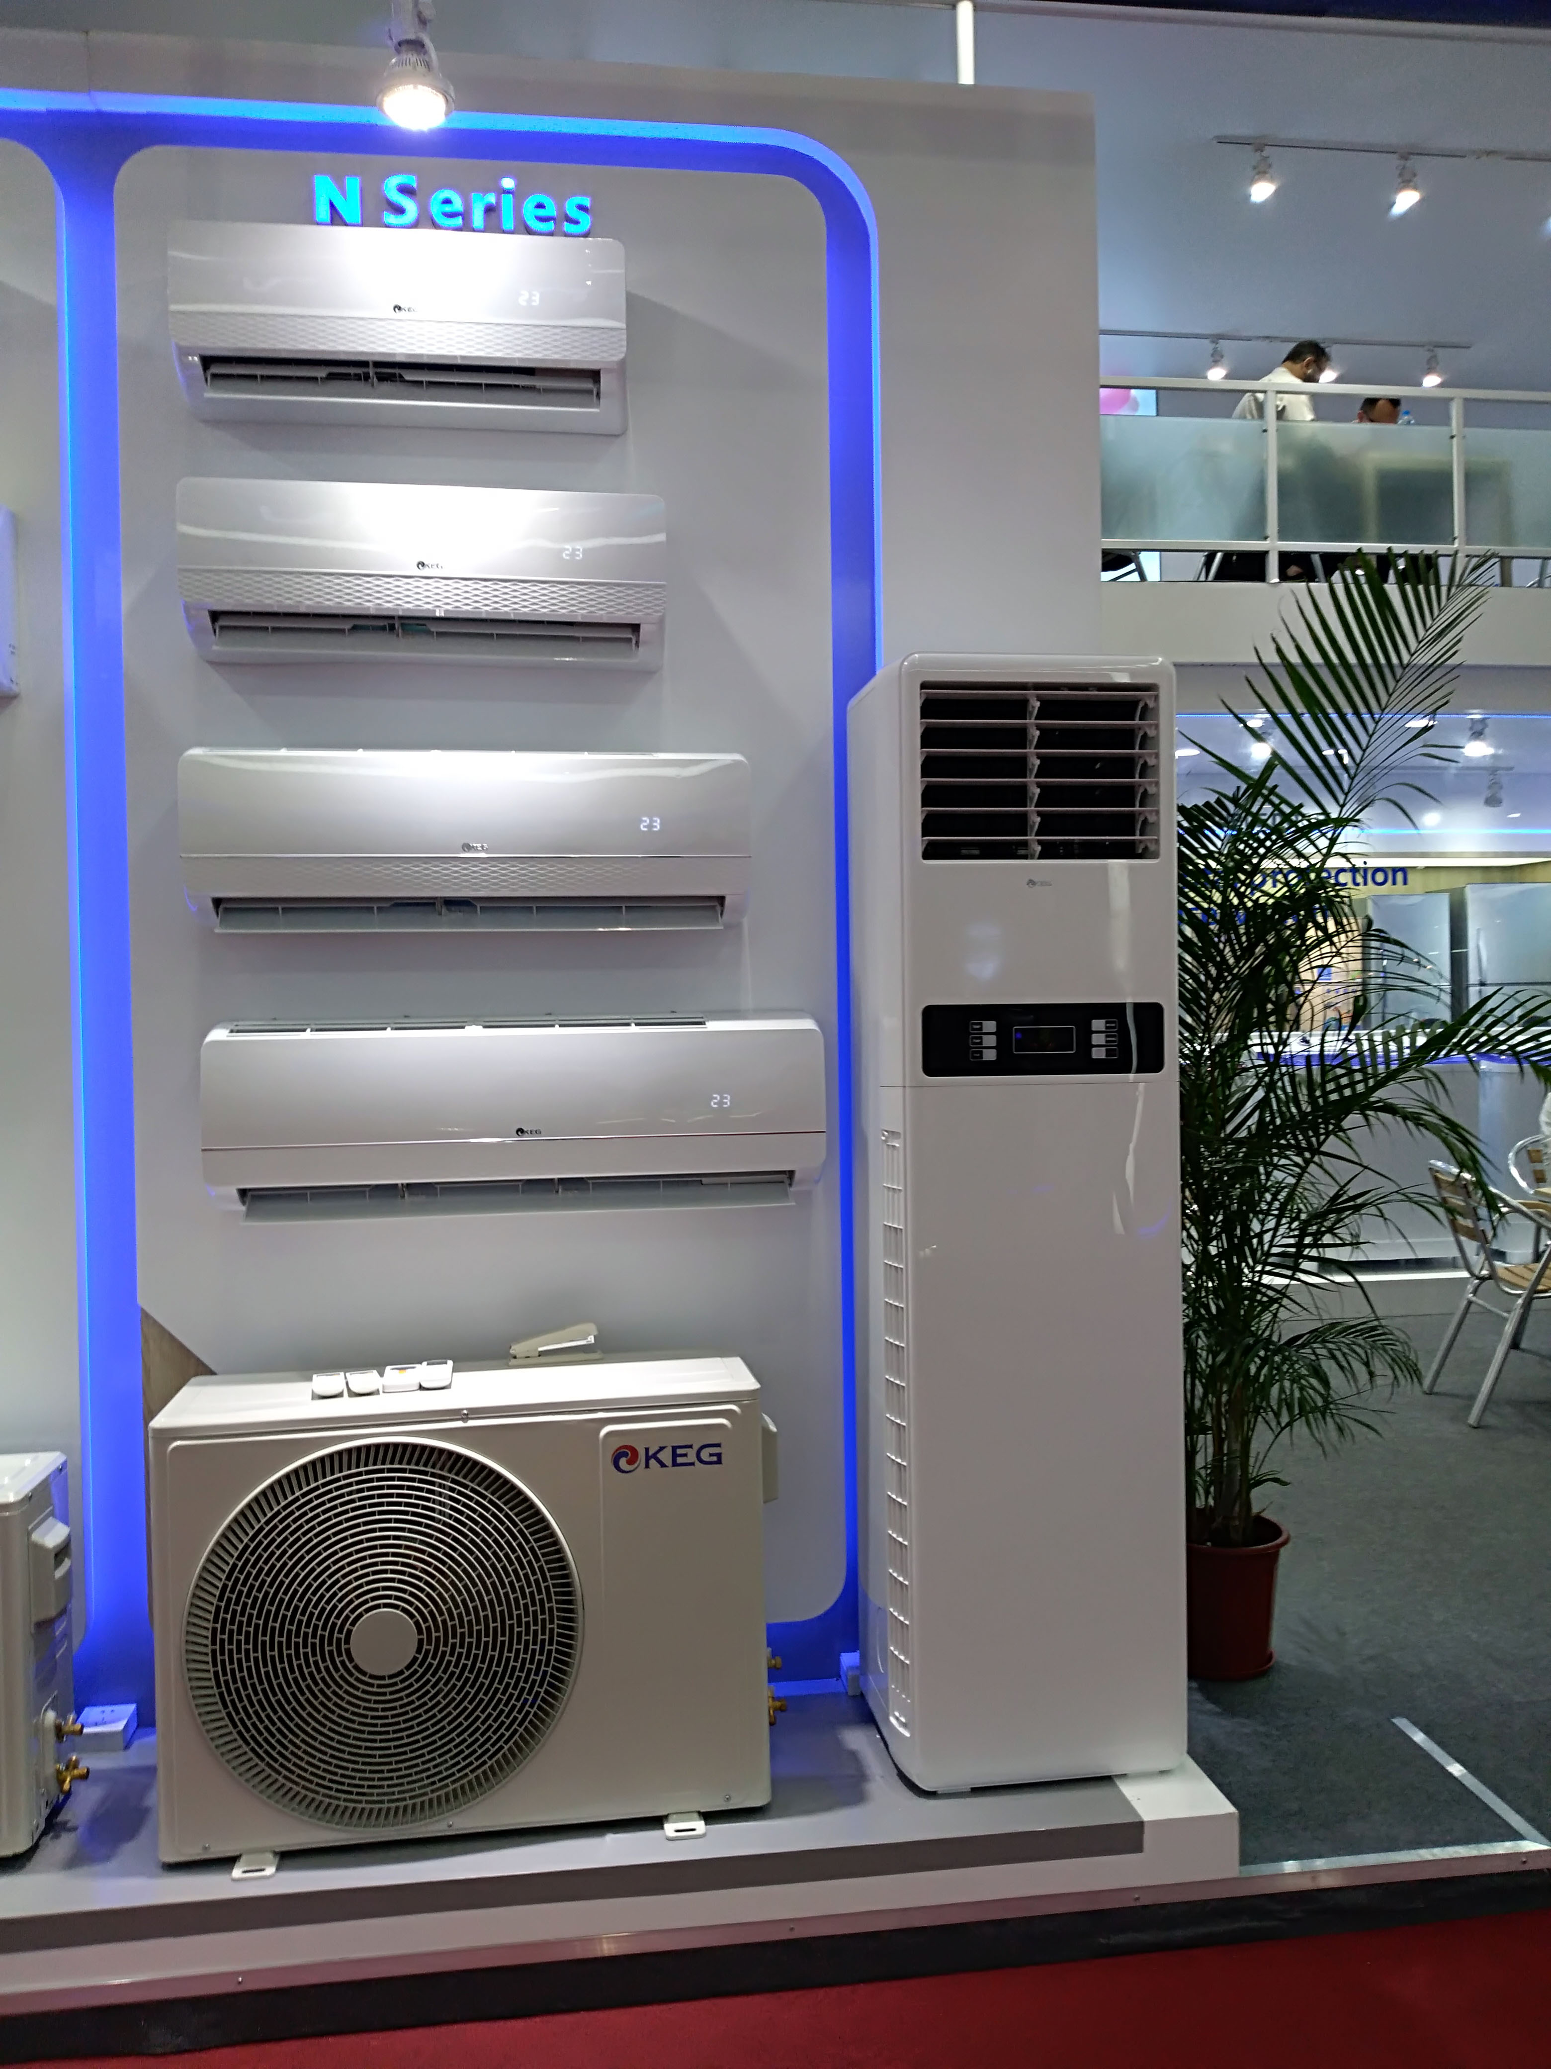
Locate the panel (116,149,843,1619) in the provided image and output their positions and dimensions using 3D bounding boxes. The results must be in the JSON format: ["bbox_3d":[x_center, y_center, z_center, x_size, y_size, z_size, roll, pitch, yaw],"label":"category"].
[{"bbox_3d":[-0.499,-0.225,2.756,1.216,2.590,0.060,-1,1,-7],"label":"panel"}]

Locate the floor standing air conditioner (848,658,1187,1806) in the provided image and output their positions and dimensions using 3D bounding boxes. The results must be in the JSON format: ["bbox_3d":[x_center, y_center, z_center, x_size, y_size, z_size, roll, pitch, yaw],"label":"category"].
[{"bbox_3d":[0.402,0.297,2.662,0.450,1.801,0.375,-1,1,-9],"label":"floor standing air conditioner"}]

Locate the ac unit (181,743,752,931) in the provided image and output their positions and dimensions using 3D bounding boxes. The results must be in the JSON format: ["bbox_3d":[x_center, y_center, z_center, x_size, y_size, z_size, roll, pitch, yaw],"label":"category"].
[{"bbox_3d":[-0.506,-0.322,2.617,0.917,0.298,0.210,-1,1,-7],"label":"ac unit"}]

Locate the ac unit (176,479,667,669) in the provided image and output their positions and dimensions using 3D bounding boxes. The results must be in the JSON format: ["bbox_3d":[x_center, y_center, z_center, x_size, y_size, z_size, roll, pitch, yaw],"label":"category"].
[{"bbox_3d":[-0.579,-0.765,2.611,0.783,0.270,0.190,-1,1,-7],"label":"ac unit"}]

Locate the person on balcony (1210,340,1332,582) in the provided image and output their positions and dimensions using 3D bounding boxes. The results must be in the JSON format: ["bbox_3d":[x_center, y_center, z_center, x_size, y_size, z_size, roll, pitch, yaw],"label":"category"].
[{"bbox_3d":[2.429,-2.662,7.401,0.720,1.271,0.500,-2,1,-39],"label":"person on balcony"}]

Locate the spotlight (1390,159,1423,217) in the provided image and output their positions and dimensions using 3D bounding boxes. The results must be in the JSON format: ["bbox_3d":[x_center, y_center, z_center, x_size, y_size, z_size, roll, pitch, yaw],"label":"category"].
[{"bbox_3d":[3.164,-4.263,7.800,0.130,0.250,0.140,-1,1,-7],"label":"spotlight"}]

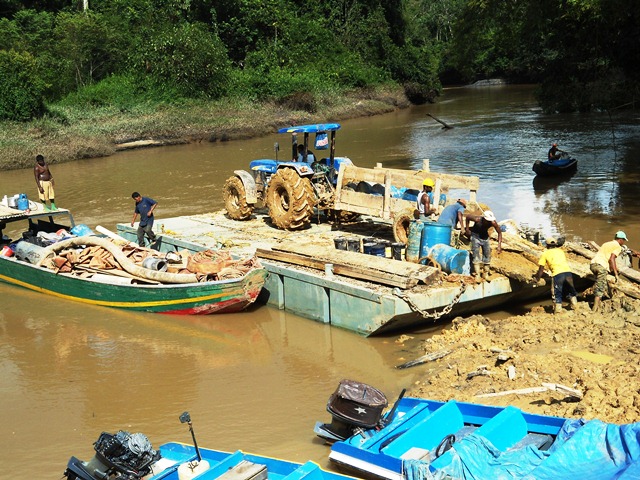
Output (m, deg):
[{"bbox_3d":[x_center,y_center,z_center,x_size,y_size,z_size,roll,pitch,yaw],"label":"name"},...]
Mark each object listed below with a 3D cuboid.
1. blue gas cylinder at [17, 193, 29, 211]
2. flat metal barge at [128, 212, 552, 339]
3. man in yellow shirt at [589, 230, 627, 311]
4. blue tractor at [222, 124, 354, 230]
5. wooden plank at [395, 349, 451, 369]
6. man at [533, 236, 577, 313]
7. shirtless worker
[{"bbox_3d":[-7.941,-1.021,26.200,0.300,0.450,0.300,-5,11,-17],"label":"blue gas cylinder"},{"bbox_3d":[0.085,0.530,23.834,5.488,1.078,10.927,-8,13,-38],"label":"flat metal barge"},{"bbox_3d":[5.868,0.633,20.000,0.680,1.630,0.520,-5,12,-28],"label":"man in yellow shirt"},{"bbox_3d":[-0.767,-1.769,26.272,2.058,2.577,3.773,-7,13,-35],"label":"blue tractor"},{"bbox_3d":[1.797,2.066,17.140,1.155,0.060,0.200,-12,15,-22],"label":"wooden plank"},{"bbox_3d":[4.889,0.704,20.300,0.650,1.560,0.680,-4,11,-22],"label":"man"},{"bbox_3d":[-7.788,-1.631,27.800,0.580,1.630,0.380,-4,11,-22],"label":"shirtless worker"}]

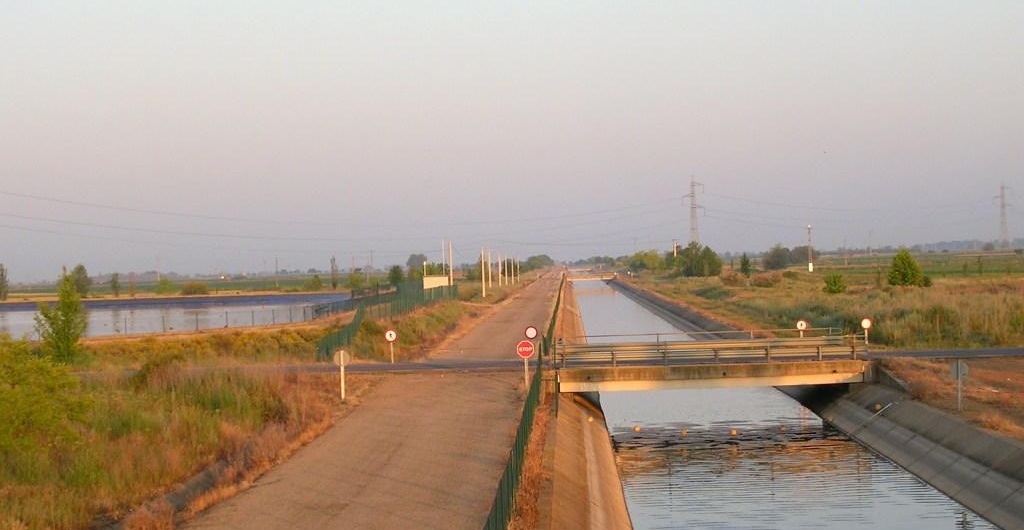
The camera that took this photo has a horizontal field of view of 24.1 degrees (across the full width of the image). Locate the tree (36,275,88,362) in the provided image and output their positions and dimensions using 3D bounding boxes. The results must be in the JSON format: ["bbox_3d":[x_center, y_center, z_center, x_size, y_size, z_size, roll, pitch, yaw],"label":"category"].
[{"bbox_3d":[-22.750,2.727,121.000,2.700,4.650,2.600,-2,0,0],"label":"tree"}]

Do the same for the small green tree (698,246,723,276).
[{"bbox_3d":[38.936,-0.785,470.000,4.700,5.900,4.600,-2,0,0],"label":"small green tree"}]

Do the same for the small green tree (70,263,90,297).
[{"bbox_3d":[-75.635,2.752,420.000,3.700,6.000,3.600,-2,0,0],"label":"small green tree"}]

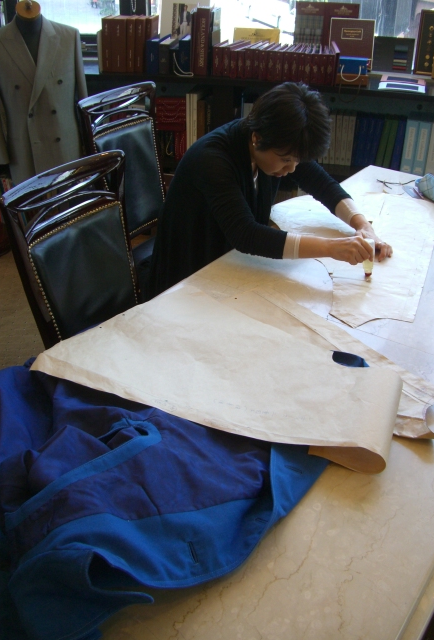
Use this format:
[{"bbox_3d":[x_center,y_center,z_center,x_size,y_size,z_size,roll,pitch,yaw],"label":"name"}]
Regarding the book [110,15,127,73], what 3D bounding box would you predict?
[{"bbox_3d":[-0.458,-1.373,3.493,0.078,0.244,0.192,5,29,6],"label":"book"}]

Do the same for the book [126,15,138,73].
[{"bbox_3d":[-0.399,-1.370,3.486,0.044,0.243,0.192,5,29,6],"label":"book"}]

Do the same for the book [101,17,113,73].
[{"bbox_3d":[-0.518,-1.377,3.499,0.043,0.243,0.192,5,29,6],"label":"book"}]

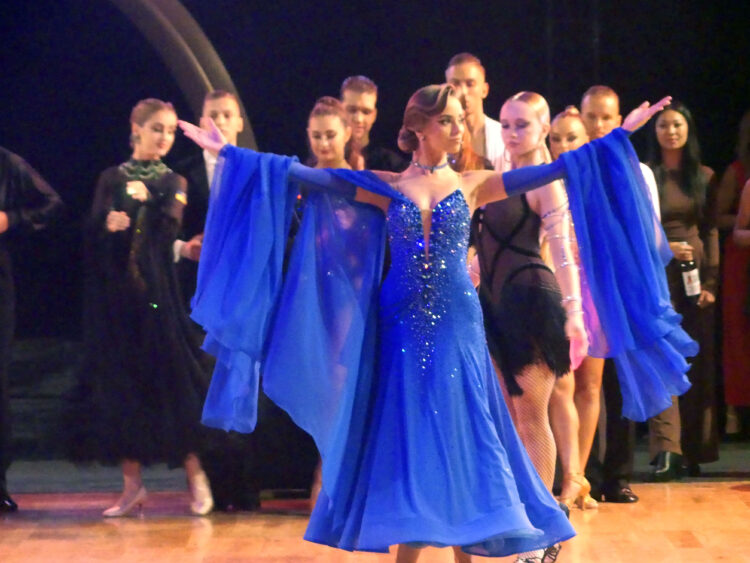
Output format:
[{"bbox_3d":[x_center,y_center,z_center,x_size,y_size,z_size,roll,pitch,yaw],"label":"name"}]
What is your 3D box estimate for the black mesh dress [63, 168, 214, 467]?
[{"bbox_3d":[-0.986,0.133,24.750,0.600,1.280,0.520,0,1,-7],"label":"black mesh dress"}]

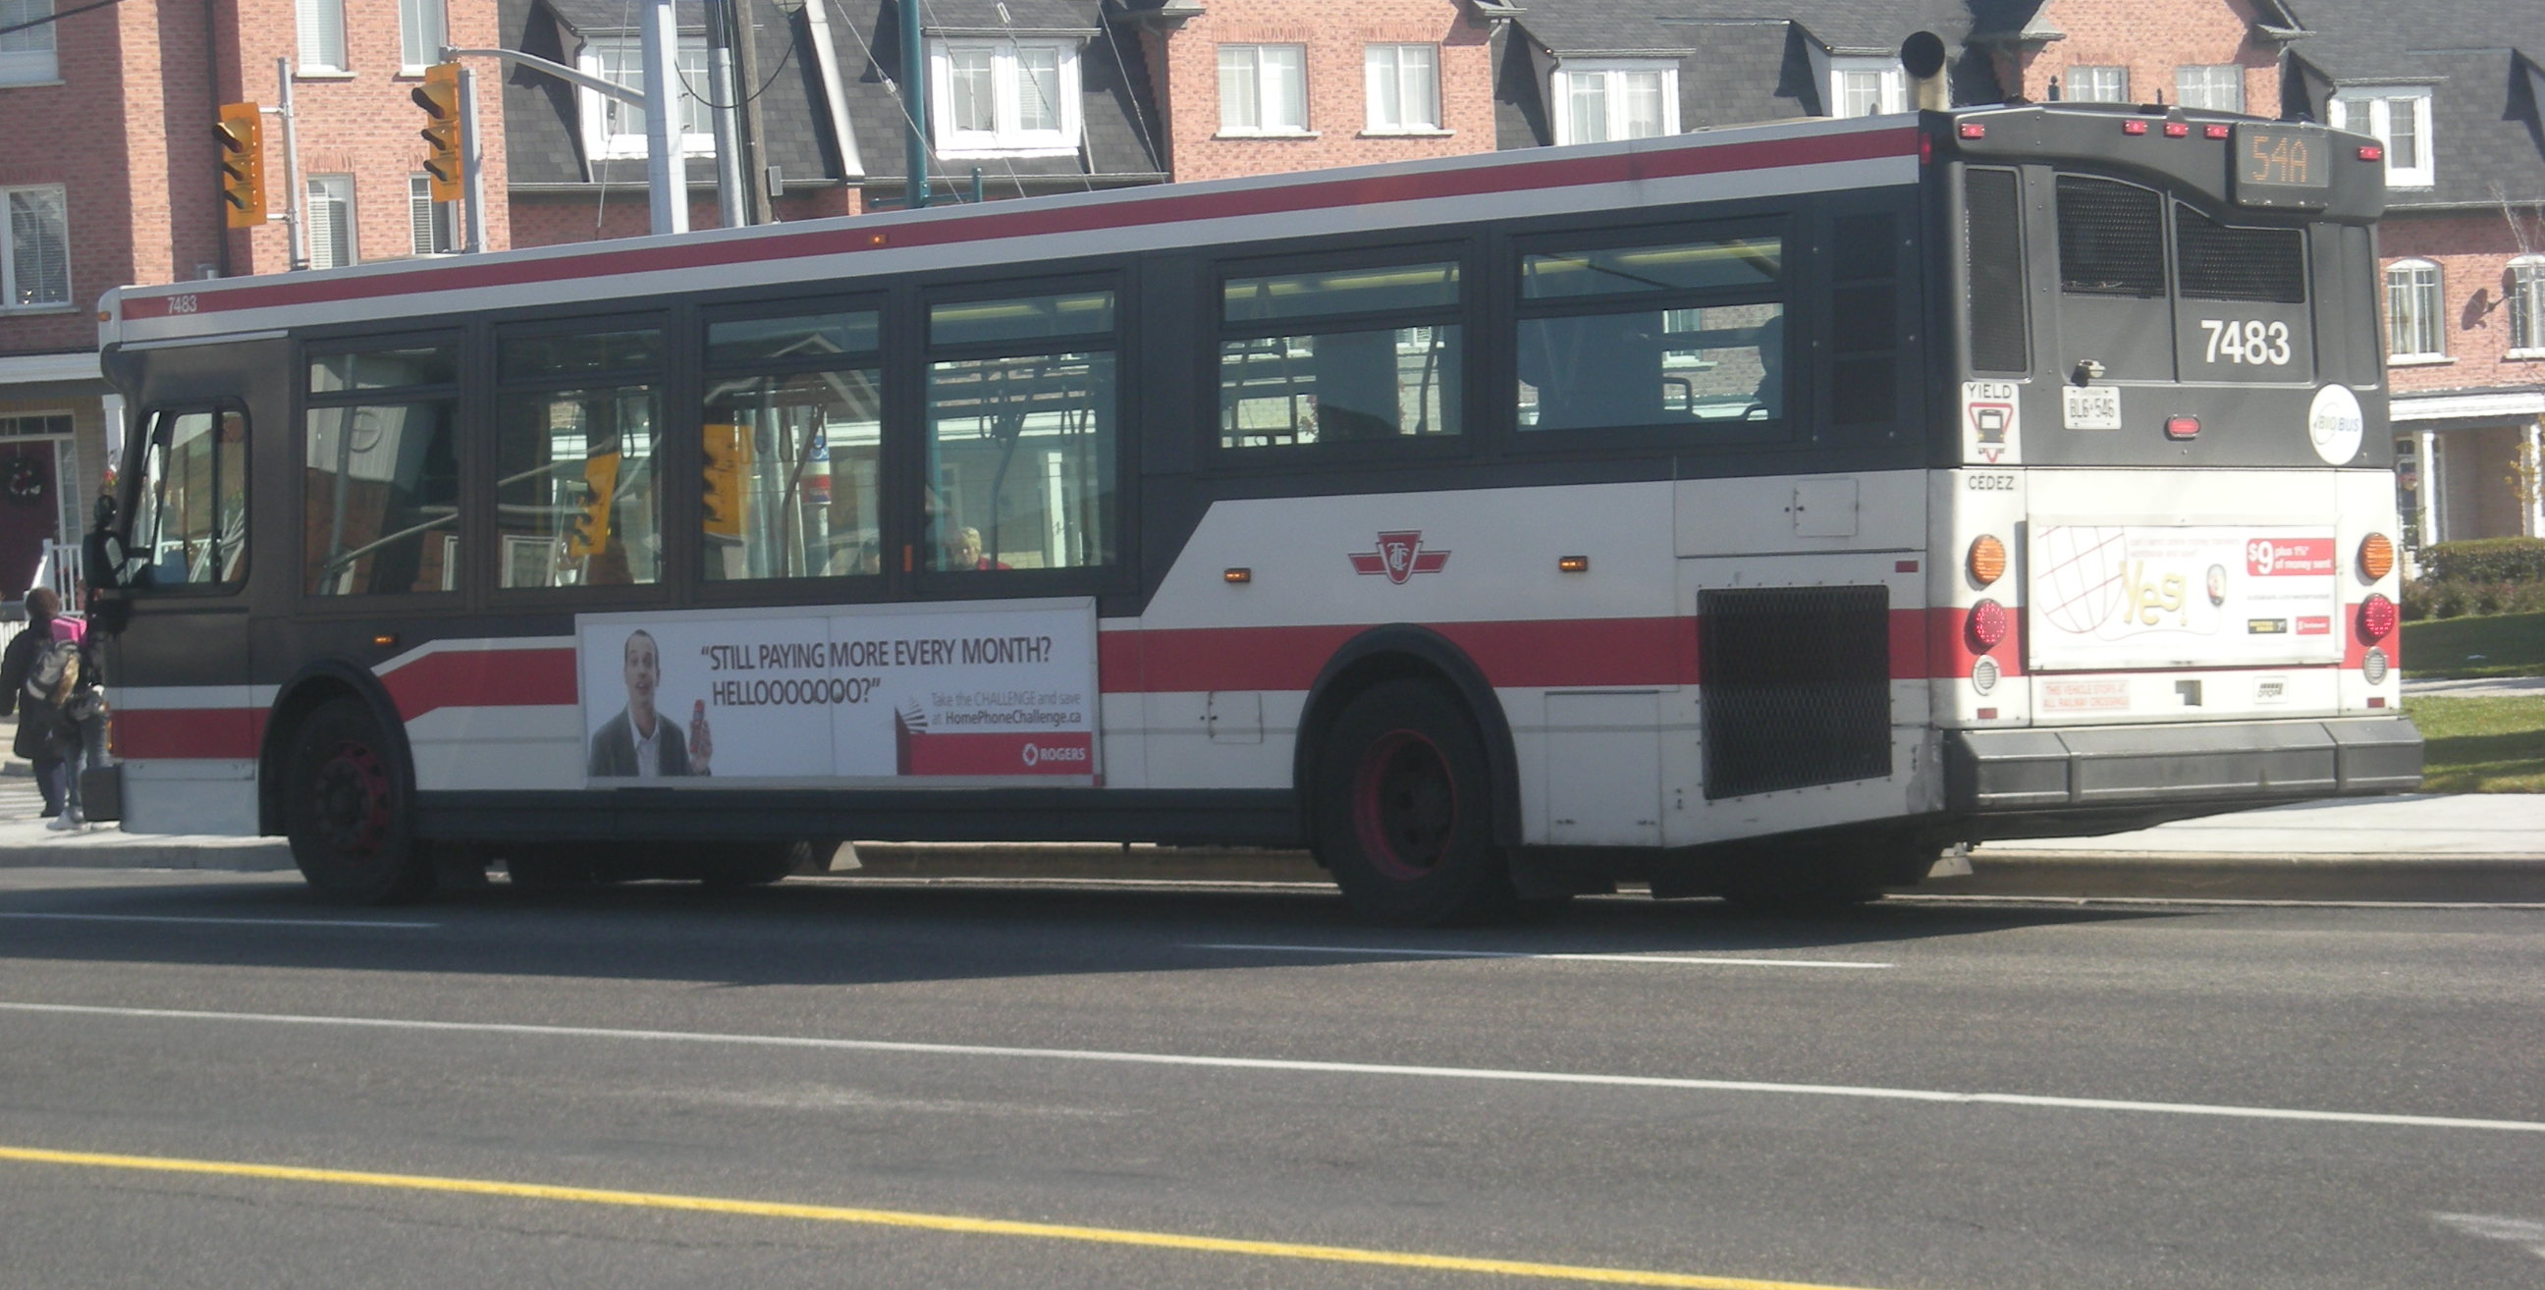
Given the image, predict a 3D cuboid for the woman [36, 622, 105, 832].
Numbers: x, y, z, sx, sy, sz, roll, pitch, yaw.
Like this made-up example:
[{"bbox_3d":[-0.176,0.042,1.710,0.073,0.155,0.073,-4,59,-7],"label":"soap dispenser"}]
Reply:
[{"bbox_3d":[-7.687,0.521,44.200,0.420,1.340,0.420,-4,2,-43],"label":"woman"}]

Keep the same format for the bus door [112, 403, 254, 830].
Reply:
[{"bbox_3d":[-5.285,-0.132,33.581,0.090,2.040,1.220,-1,0,-43],"label":"bus door"}]

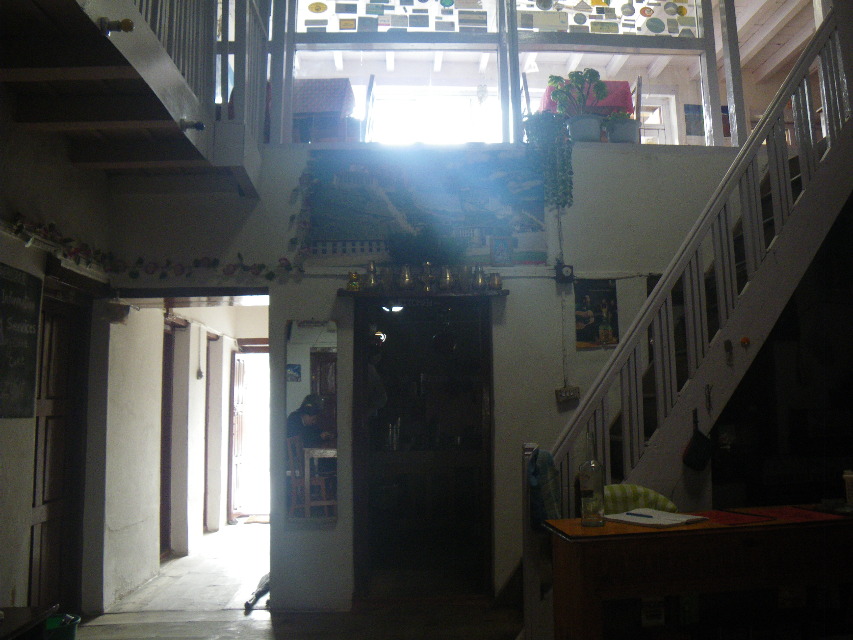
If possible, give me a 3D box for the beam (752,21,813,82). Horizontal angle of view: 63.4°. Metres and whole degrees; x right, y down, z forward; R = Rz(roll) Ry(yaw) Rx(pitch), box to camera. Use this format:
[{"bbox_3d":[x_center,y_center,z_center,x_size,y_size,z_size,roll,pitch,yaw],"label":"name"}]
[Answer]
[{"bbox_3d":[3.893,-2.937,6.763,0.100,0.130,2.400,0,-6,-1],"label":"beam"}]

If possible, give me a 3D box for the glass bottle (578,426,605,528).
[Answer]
[{"bbox_3d":[0.521,0.499,2.173,0.068,0.300,0.068,0,-6,-1],"label":"glass bottle"}]

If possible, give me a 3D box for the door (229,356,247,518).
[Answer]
[{"bbox_3d":[-1.972,1.211,7.323,0.060,1.700,0.520,0,-6,-1],"label":"door"}]

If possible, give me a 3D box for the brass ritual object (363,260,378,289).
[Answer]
[{"bbox_3d":[-0.334,-0.270,4.147,0.090,0.160,0.090,0,-6,-1],"label":"brass ritual object"}]

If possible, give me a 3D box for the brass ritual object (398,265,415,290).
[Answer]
[{"bbox_3d":[-0.120,-0.256,4.151,0.090,0.150,0.090,0,-6,-1],"label":"brass ritual object"}]

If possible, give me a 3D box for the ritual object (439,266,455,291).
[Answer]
[{"bbox_3d":[0.120,-0.250,4.156,0.090,0.150,0.090,0,-6,-1],"label":"ritual object"}]

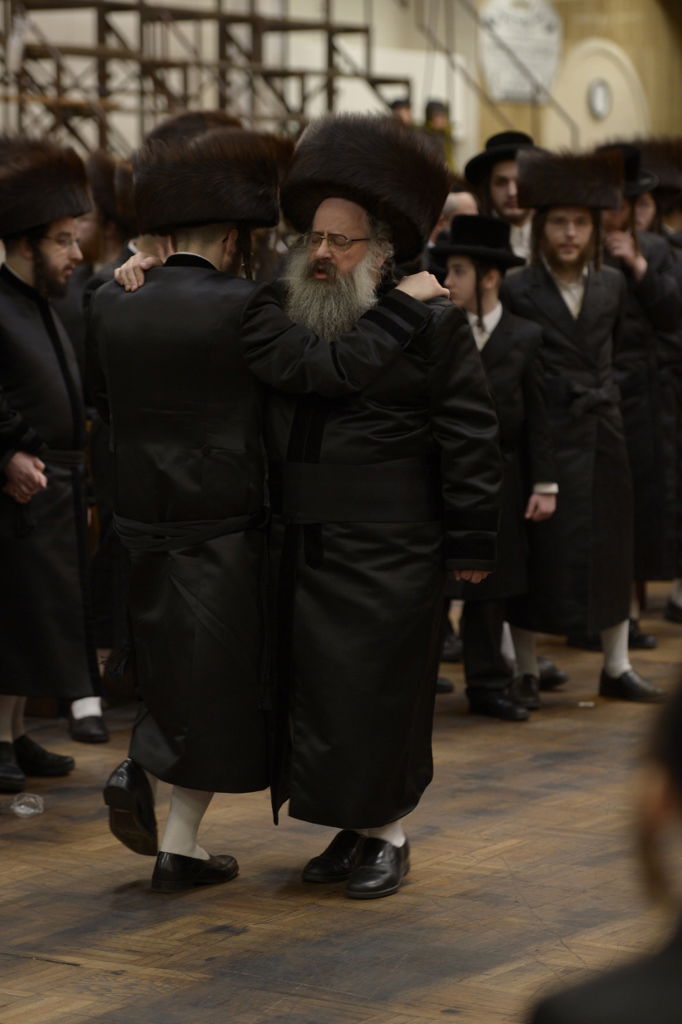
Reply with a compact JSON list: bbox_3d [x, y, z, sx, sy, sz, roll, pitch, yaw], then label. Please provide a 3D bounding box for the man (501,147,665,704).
[{"bbox_3d":[0.799,-0.286,10.832,0.540,1.800,0.420,-1,5,-10],"label":"man"}]

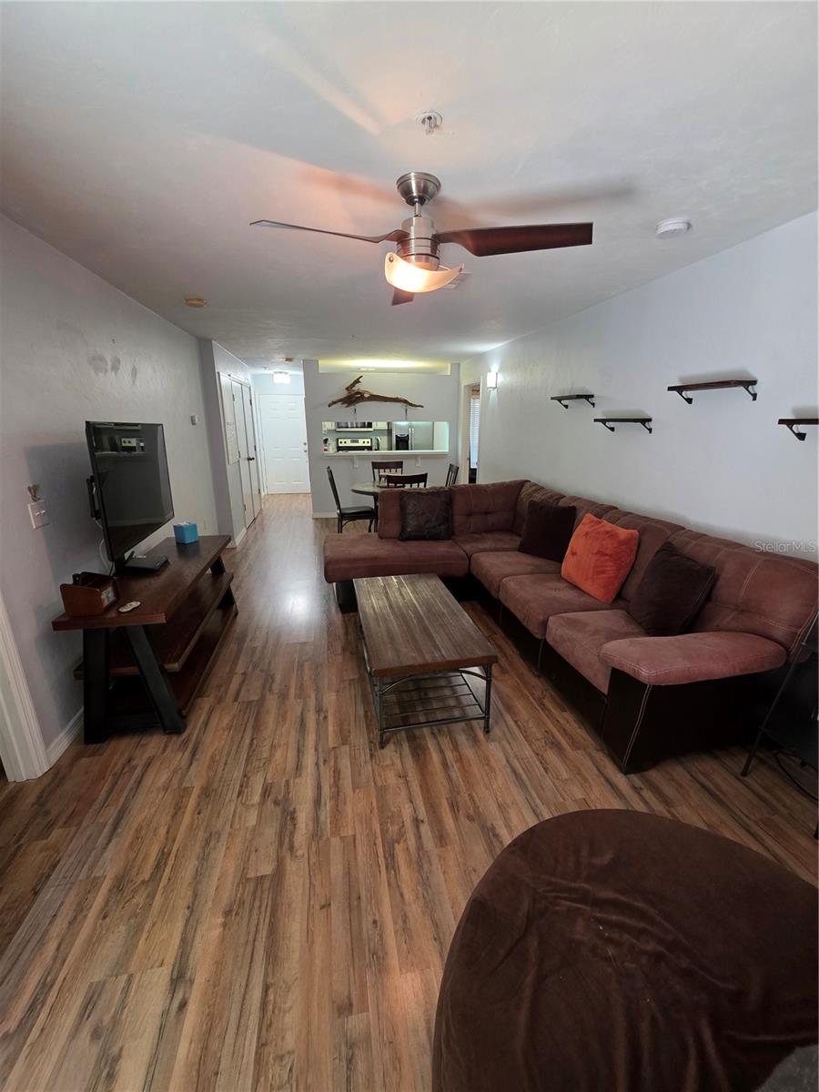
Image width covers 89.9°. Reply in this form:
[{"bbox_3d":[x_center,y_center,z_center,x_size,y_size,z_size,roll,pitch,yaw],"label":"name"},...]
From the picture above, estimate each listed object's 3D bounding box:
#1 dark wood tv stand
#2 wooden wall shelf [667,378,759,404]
[{"bbox_3d":[-1.471,0.442,2.551,0.460,0.670,1.370,-2,17,-11],"label":"dark wood tv stand"},{"bbox_3d":[1.626,-0.832,2.231,0.150,0.103,0.405,-3,17,-11],"label":"wooden wall shelf"}]

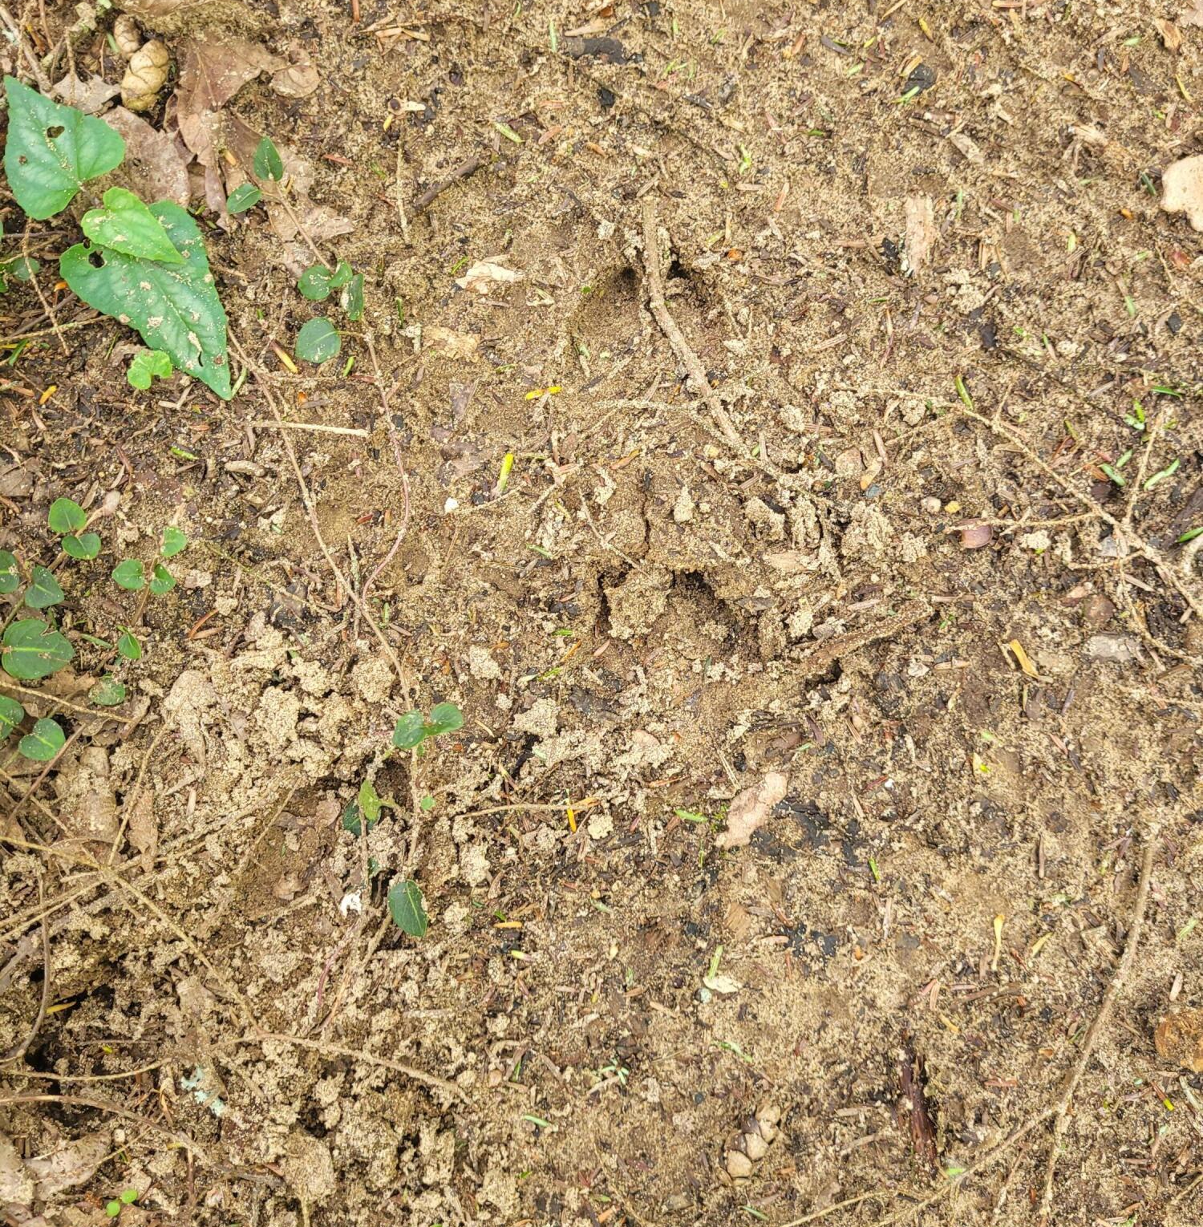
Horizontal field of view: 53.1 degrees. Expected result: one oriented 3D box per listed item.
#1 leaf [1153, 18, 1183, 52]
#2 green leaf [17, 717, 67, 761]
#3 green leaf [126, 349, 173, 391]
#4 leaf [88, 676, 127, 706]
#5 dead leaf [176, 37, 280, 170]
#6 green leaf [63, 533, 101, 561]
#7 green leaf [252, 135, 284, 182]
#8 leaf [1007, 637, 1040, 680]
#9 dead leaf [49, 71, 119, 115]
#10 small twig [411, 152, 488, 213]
[{"bbox_3d":[0.295,-0.302,0.628,0.010,0.005,0.020,-26,81,-4],"label":"leaf"},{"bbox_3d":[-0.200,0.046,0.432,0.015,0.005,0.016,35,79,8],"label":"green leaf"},{"bbox_3d":[-0.183,-0.099,0.489,0.018,0.006,0.015,-29,80,-6],"label":"green leaf"},{"bbox_3d":[-0.224,0.035,0.548,0.016,0.005,0.015,-15,79,-3],"label":"leaf"},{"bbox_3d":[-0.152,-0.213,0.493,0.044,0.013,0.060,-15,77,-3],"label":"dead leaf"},{"bbox_3d":[-0.237,-0.030,0.551,0.017,0.005,0.014,-8,79,-2],"label":"green leaf"},{"bbox_3d":[-0.142,-0.193,0.511,0.012,0.005,0.023,-12,78,-2],"label":"green leaf"},{"bbox_3d":[0.167,0.018,0.474,0.005,0.002,0.017,-33,80,-7],"label":"leaf"},{"bbox_3d":[-0.224,-0.226,0.522,0.030,0.007,0.020,-7,78,-1],"label":"dead leaf"},{"bbox_3d":[-0.076,-0.215,0.601,0.045,0.004,0.007,-36,81,-7],"label":"small twig"}]

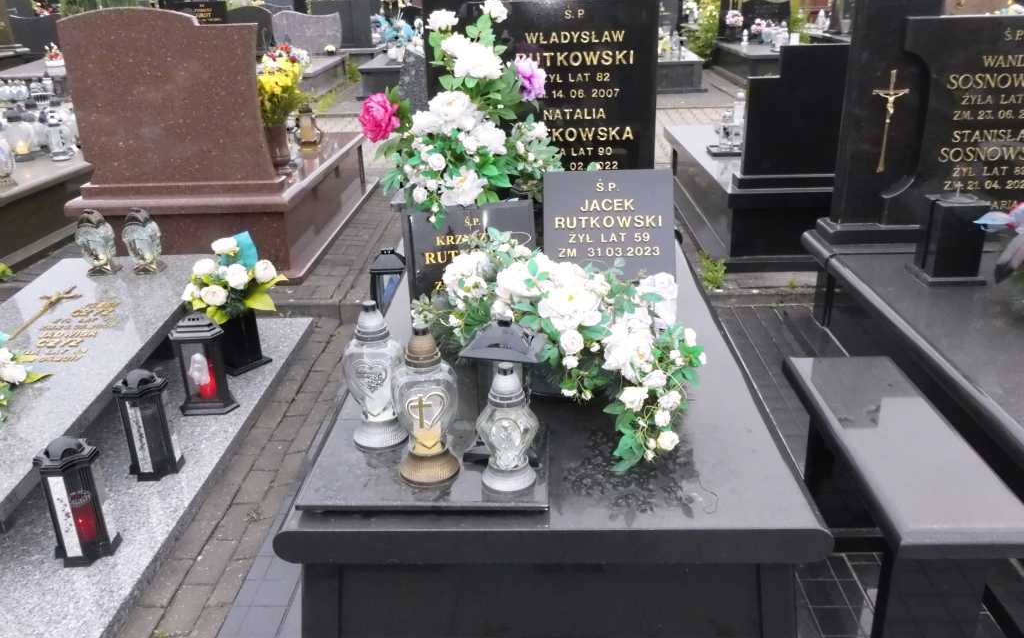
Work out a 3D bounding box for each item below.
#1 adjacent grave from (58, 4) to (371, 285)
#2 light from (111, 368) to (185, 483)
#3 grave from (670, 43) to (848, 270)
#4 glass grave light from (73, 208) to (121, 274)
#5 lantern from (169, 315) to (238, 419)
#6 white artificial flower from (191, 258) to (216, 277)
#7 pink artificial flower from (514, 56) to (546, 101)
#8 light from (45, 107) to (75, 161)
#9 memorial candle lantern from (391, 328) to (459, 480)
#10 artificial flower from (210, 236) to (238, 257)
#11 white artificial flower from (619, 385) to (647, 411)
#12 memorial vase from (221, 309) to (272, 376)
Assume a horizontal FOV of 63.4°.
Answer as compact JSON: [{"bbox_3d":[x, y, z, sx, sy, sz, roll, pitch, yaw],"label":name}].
[{"bbox_3d":[-1.703,-1.244,5.190,1.220,1.390,2.360,-1,22,2],"label":"adjacent grave"},{"bbox_3d":[-1.246,0.345,2.846,0.165,0.385,0.165,0,22,2],"label":"light"},{"bbox_3d":[1.668,-1.185,5.178,1.130,1.130,2.172,-1,22,2],"label":"grave"},{"bbox_3d":[-1.823,-0.341,3.618,0.163,0.271,0.143,-1,22,2],"label":"glass grave light"},{"bbox_3d":[-1.162,0.164,3.139,0.222,0.374,0.153,-1,22,2],"label":"lantern"},{"bbox_3d":[-1.296,-0.217,3.490,0.093,0.076,0.086,0,22,2],"label":"white artificial flower"},{"bbox_3d":[0.065,-0.840,2.894,0.115,0.155,0.090,-21,29,-39],"label":"pink artificial flower"},{"bbox_3d":[-3.351,-1.369,6.123,0.153,0.340,0.153,-13,25,-26],"label":"light"},{"bbox_3d":[-0.188,0.181,1.830,0.140,0.360,0.130,-3,22,-4],"label":"memorial candle lantern"},{"bbox_3d":[-1.181,-0.302,3.403,0.108,0.084,0.099,-9,23,-18],"label":"artificial flower"},{"bbox_3d":[0.294,0.192,2.001,0.072,0.063,0.060,-1,22,2],"label":"white artificial flower"},{"bbox_3d":[-1.195,0.082,3.643,0.145,0.265,0.190,14,27,33],"label":"memorial vase"}]

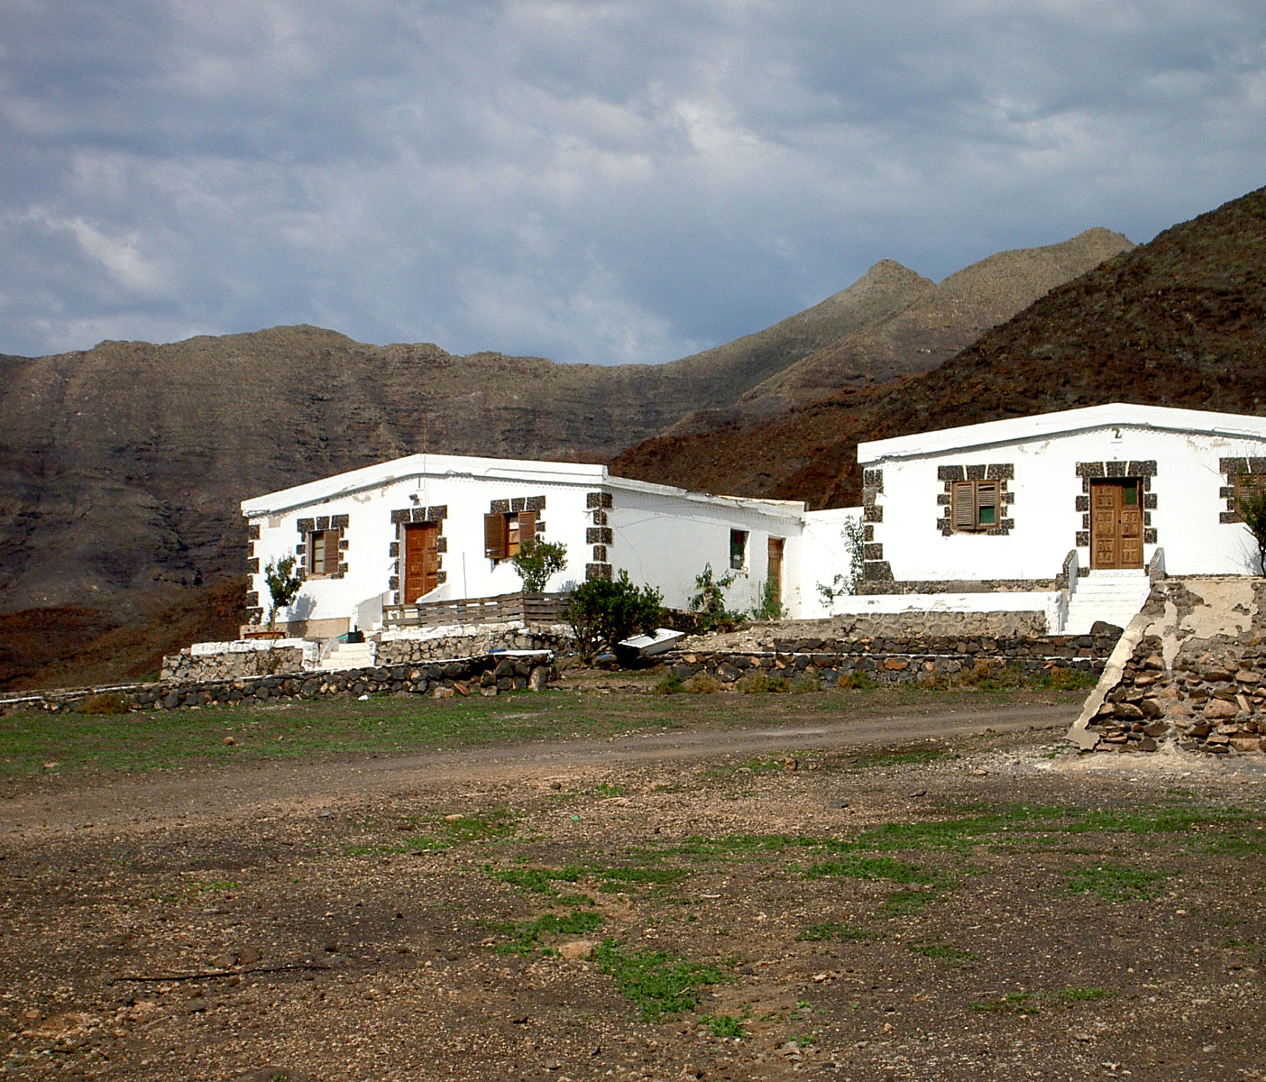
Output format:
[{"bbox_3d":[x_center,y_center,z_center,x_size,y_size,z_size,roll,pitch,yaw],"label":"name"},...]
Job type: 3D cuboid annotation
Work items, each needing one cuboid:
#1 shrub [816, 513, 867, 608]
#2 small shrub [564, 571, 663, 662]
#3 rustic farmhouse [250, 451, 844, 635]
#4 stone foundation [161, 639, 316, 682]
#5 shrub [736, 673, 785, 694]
[{"bbox_3d":[4.859,0.511,98.800,1.200,2.250,1.100,0,-7,0],"label":"shrub"},{"bbox_3d":[-0.466,1.793,100.500,2.300,2.100,2.100,0,-7,0],"label":"small shrub"},{"bbox_3d":[-2.815,0.410,109.561,11.950,4.400,8.400,-5,-8,37],"label":"rustic farmhouse"},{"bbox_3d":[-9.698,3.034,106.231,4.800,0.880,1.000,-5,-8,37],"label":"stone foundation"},{"bbox_3d":[2.890,3.193,95.200,1.100,0.460,0.800,0,-7,0],"label":"shrub"}]

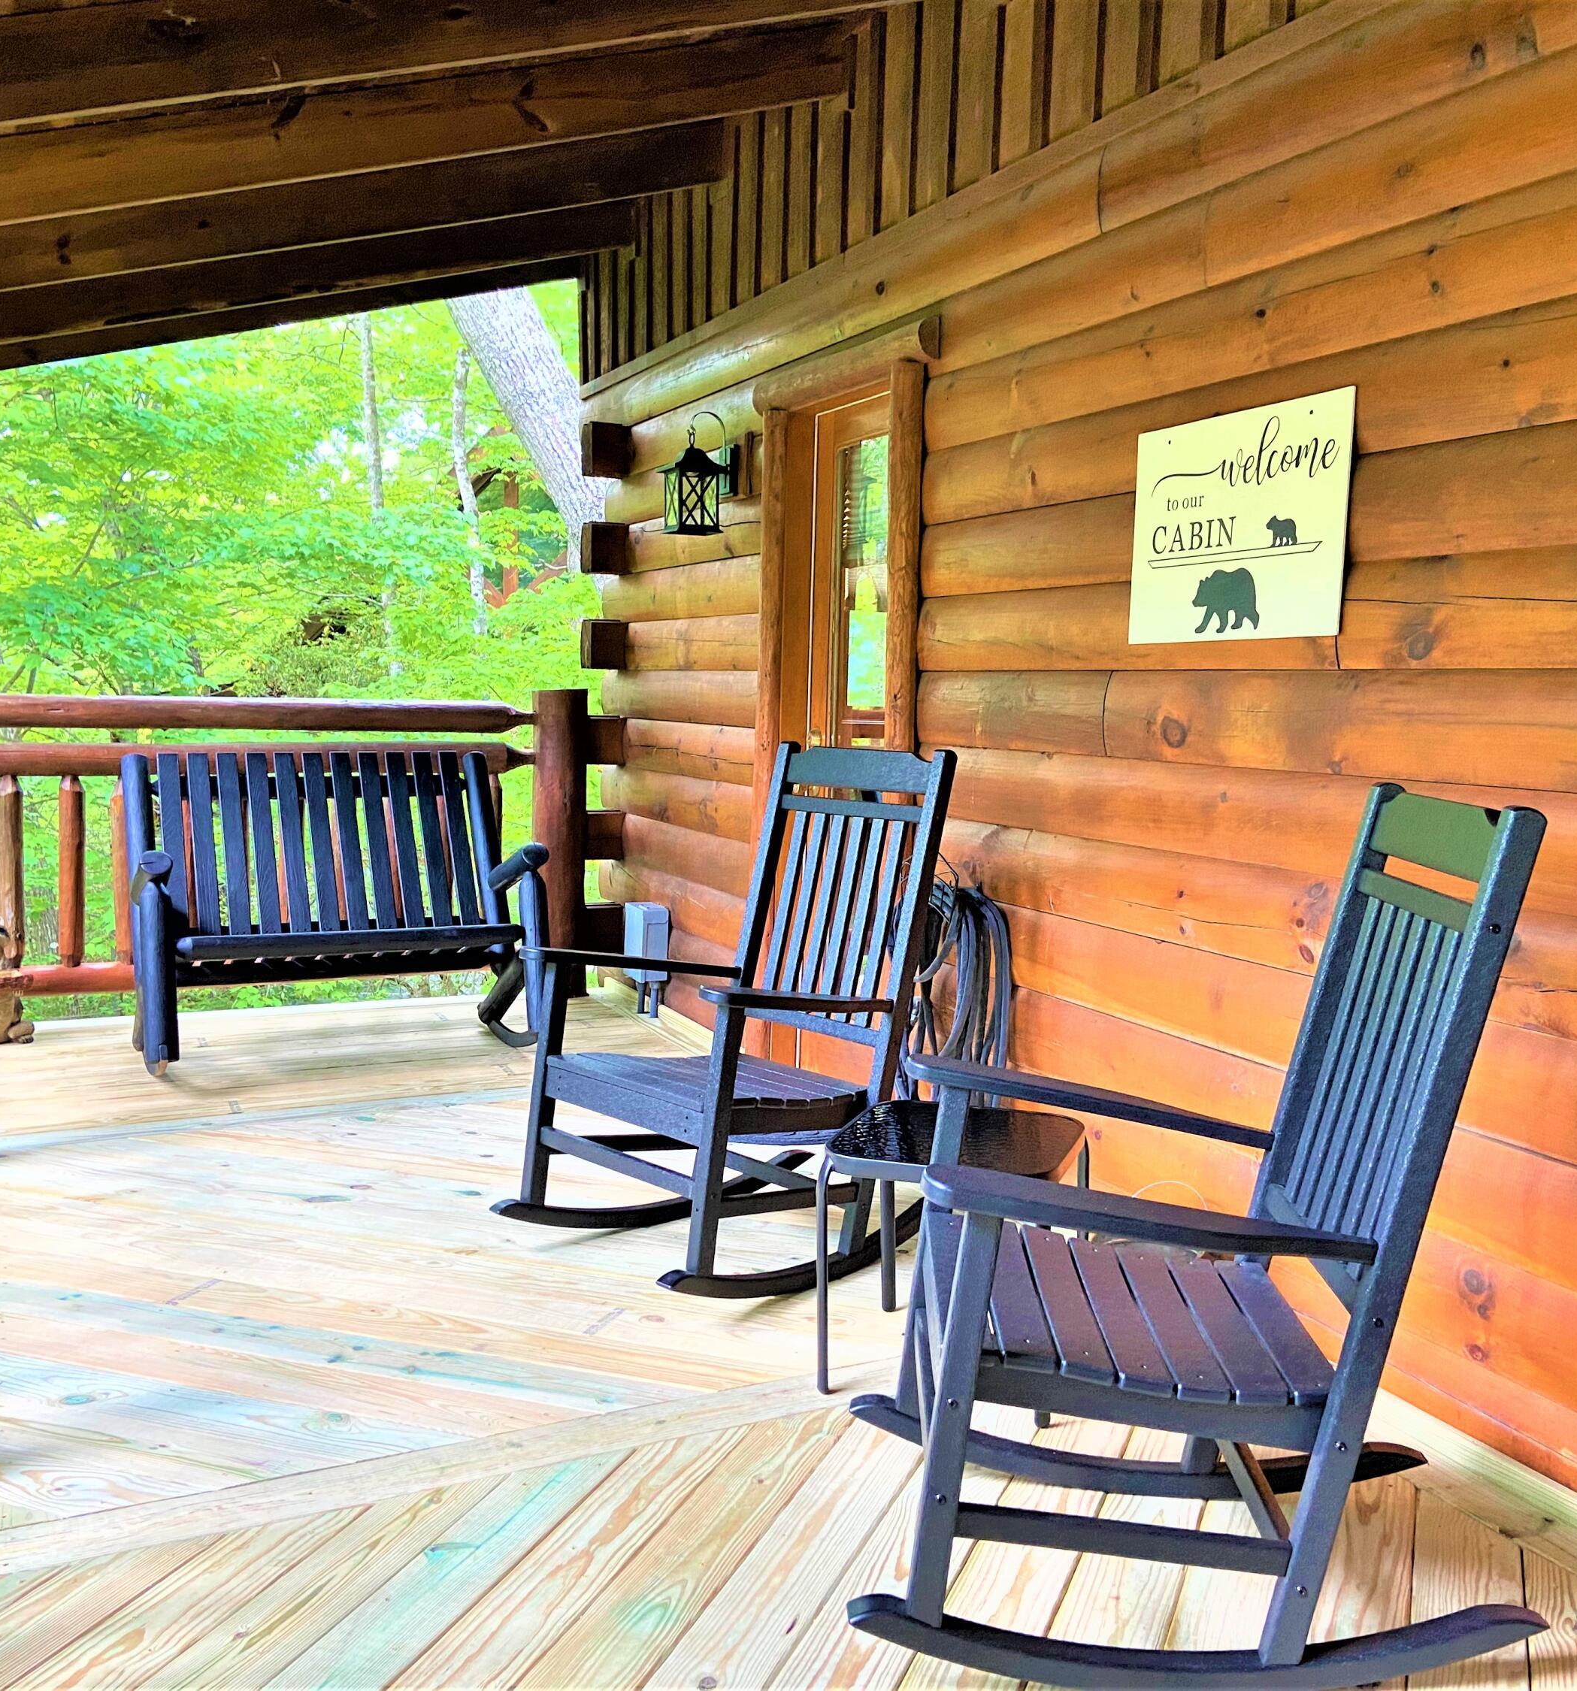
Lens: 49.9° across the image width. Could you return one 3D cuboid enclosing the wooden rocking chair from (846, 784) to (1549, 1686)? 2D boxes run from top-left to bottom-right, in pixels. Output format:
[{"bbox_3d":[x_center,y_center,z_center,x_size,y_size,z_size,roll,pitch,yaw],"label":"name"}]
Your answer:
[{"bbox_3d":[0.525,0.468,2.289,0.881,1.092,0.693,1,5,2],"label":"wooden rocking chair"}]

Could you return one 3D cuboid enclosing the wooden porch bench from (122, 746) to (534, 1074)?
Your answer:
[{"bbox_3d":[-1.492,0.184,5.631,1.276,0.948,0.802,-1,6,-24],"label":"wooden porch bench"}]

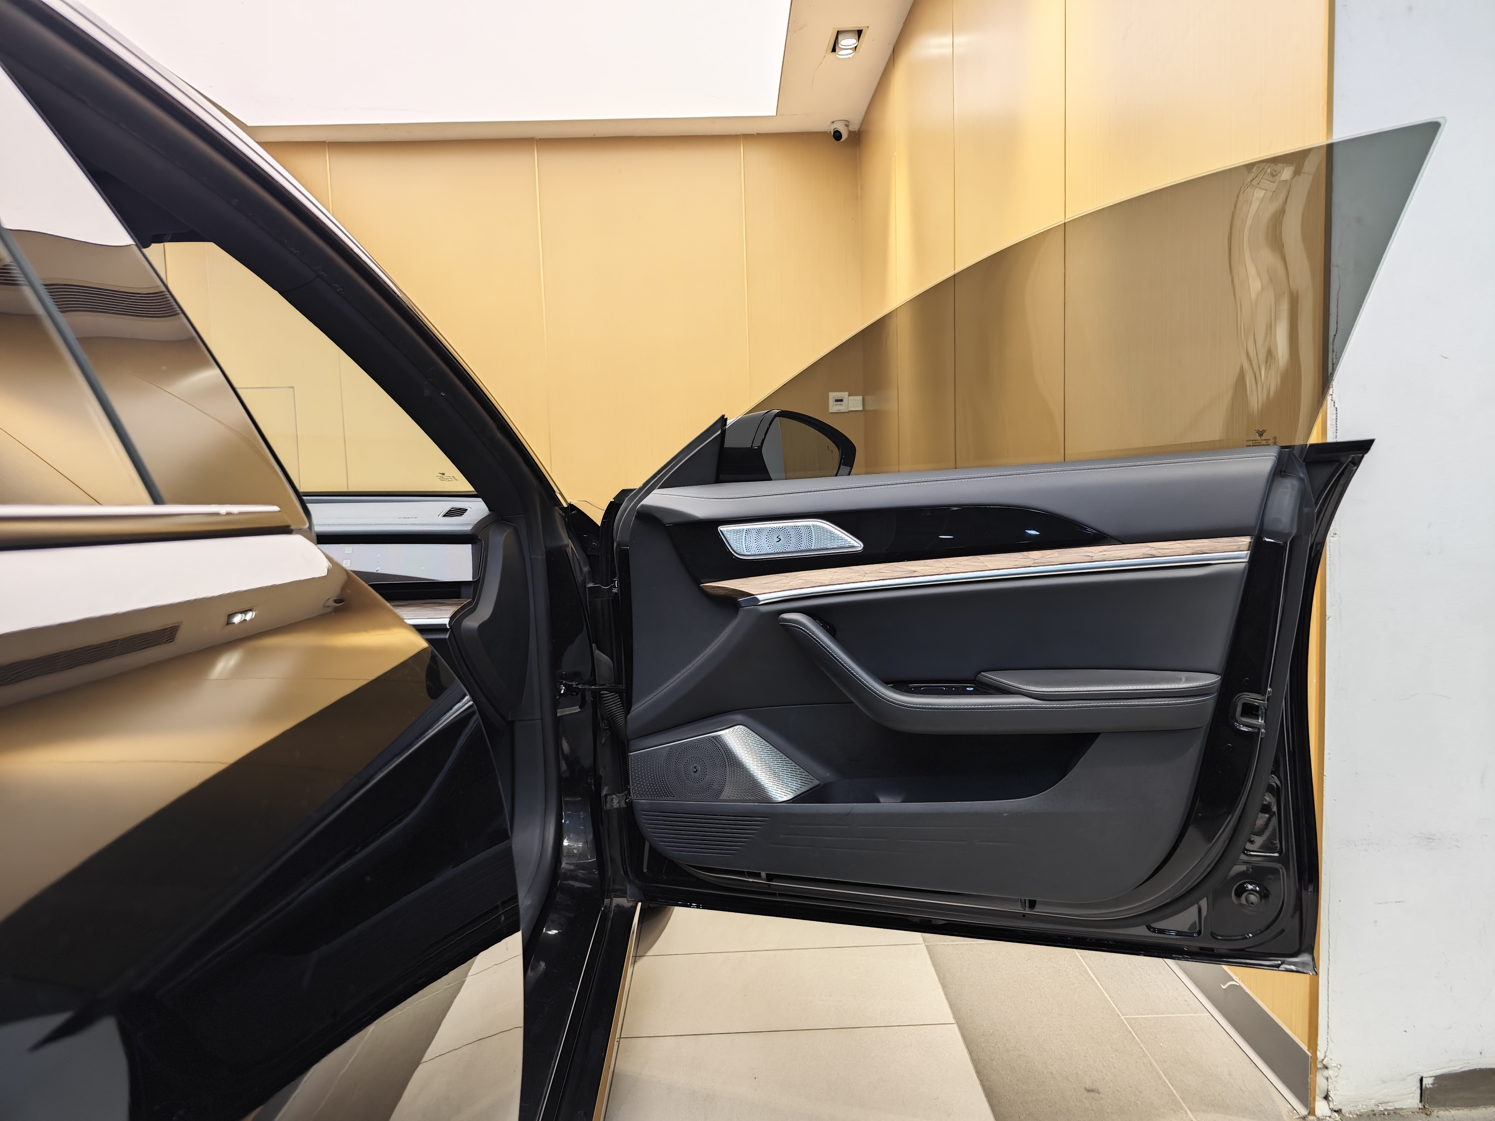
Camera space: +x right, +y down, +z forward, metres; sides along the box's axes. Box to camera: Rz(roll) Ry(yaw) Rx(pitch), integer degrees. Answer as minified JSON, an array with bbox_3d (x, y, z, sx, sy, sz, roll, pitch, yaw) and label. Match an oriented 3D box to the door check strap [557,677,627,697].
[{"bbox_3d":[-0.261,0.213,1.665,0.120,0.035,0.030,-1,5,10],"label":"door check strap"}]

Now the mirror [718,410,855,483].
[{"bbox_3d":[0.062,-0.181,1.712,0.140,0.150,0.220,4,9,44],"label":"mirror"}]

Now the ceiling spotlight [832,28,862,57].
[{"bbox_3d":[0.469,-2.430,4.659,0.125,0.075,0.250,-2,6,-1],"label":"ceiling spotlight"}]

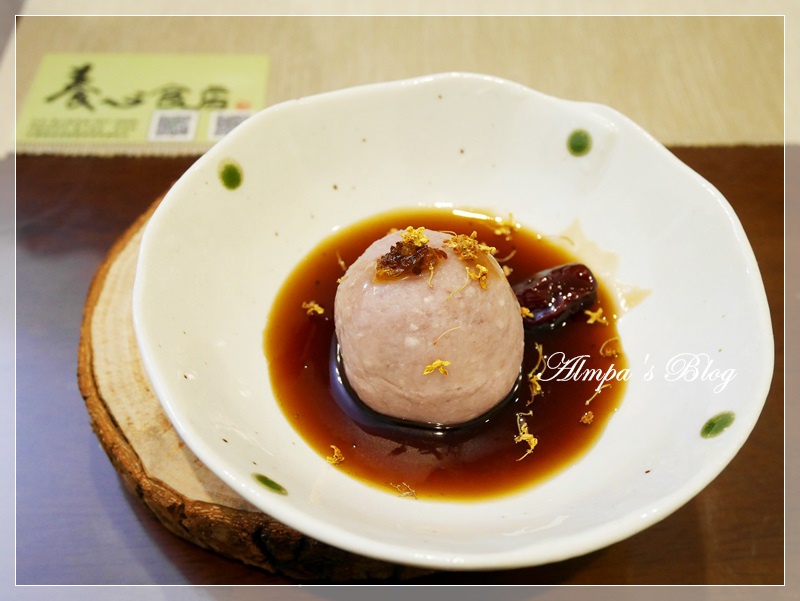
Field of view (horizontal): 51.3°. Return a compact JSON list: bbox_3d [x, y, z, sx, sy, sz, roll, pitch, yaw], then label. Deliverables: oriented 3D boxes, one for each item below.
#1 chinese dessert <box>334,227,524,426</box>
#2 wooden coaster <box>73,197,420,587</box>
[{"bbox_3d":[0.007,0.004,0.190,0.043,0.039,0.043,0,51,0],"label":"chinese dessert"},{"bbox_3d":[-0.016,0.008,0.235,0.139,0.021,0.139,0,51,0],"label":"wooden coaster"}]

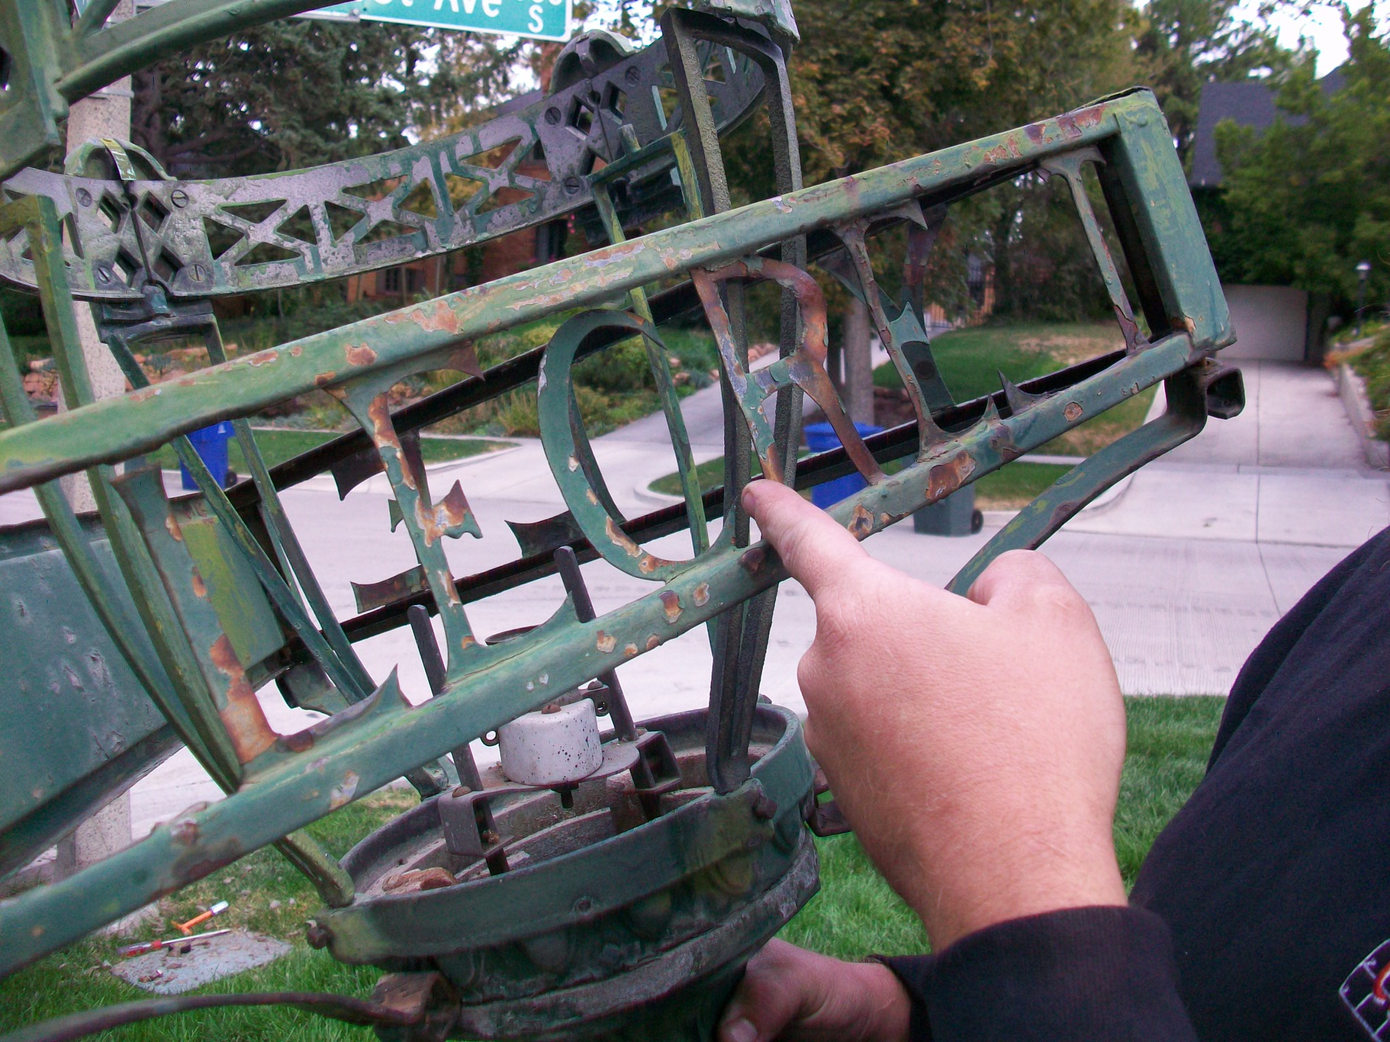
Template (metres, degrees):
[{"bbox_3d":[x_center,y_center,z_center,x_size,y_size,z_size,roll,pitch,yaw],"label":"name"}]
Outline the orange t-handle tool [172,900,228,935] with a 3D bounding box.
[{"bbox_3d":[-1.476,1.189,3.850,0.100,0.030,0.200,3,6,18],"label":"orange t-handle tool"}]

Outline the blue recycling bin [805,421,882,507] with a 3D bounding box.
[{"bbox_3d":[1.563,-0.459,13.400,0.680,1.110,0.800,4,6,20],"label":"blue recycling bin"}]

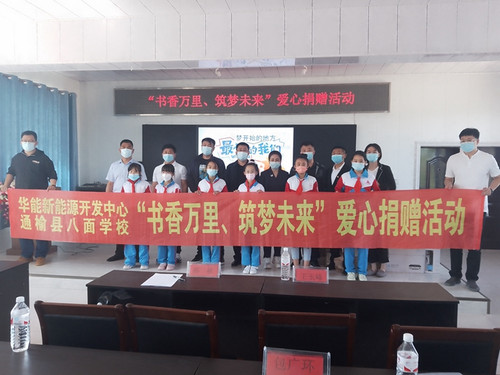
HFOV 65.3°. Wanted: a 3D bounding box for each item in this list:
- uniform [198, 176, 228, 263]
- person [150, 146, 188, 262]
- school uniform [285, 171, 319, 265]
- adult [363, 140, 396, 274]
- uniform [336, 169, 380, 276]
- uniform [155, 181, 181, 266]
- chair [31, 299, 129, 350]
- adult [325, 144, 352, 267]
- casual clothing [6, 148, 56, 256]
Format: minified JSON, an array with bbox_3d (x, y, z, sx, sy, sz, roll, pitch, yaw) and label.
[{"bbox_3d":[-0.477,0.445,5.171,0.390,1.195,0.280,1,3,8],"label":"uniform"},{"bbox_3d":[-1.133,0.221,5.564,0.480,1.676,0.300,1,3,8],"label":"person"},{"bbox_3d":[0.662,0.390,4.936,0.420,1.122,0.270,1,4,7],"label":"school uniform"},{"bbox_3d":[1.616,0.282,4.950,0.470,1.661,0.300,2,4,20],"label":"adult"},{"bbox_3d":[1.336,0.436,4.801,0.530,1.399,0.280,1,3,6],"label":"uniform"},{"bbox_3d":[-1.097,0.470,5.233,0.360,1.156,0.280,1,3,8],"label":"uniform"},{"bbox_3d":[-0.774,0.989,2.136,0.450,0.920,0.550,1,3,6],"label":"chair"},{"bbox_3d":[1.219,0.270,5.178,0.500,1.621,0.320,1,4,13],"label":"adult"},{"bbox_3d":[-3.062,0.230,5.466,0.680,1.603,0.320,0,3,-2],"label":"casual clothing"}]

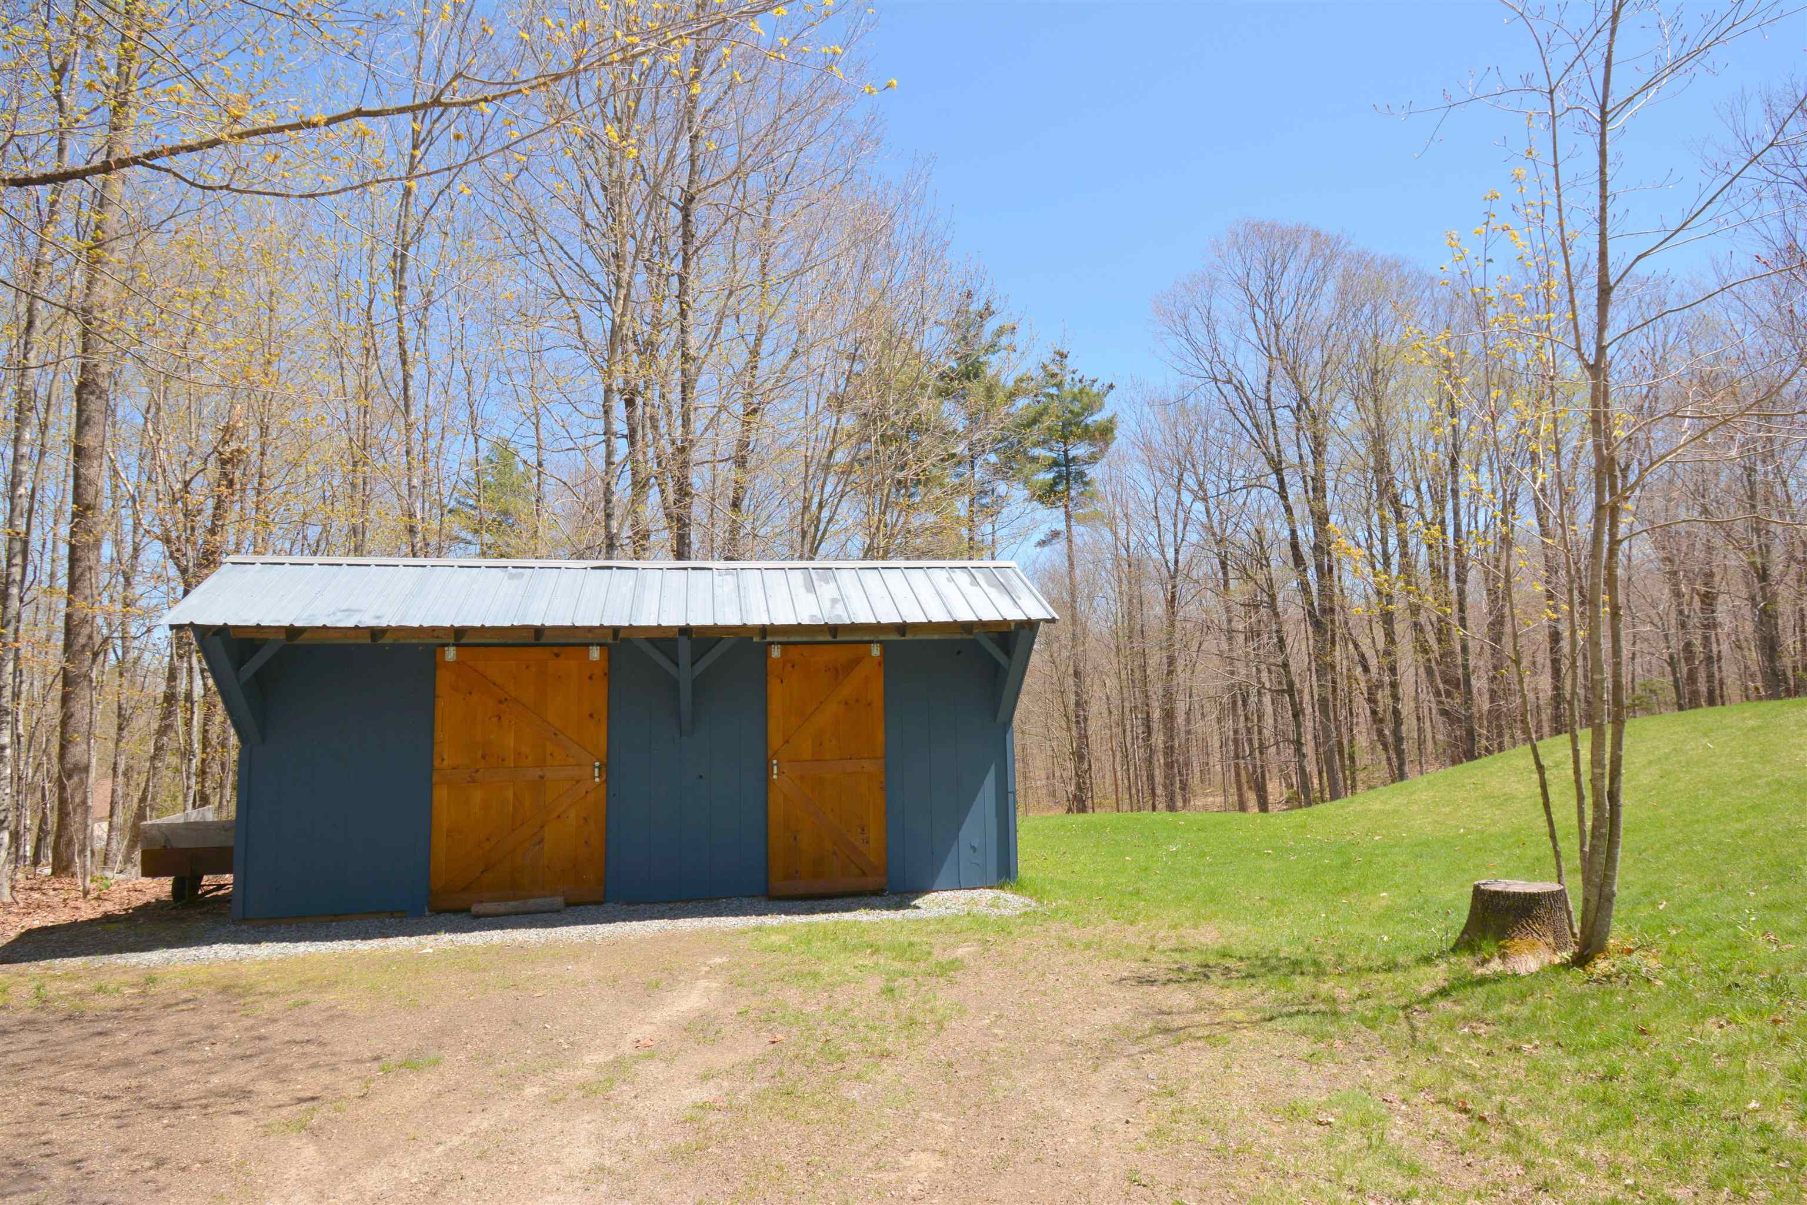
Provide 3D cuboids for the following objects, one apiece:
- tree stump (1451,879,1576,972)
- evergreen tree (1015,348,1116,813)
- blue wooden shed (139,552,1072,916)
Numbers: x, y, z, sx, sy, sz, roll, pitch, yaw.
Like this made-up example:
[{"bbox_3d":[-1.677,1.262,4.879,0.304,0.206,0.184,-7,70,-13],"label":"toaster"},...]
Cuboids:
[{"bbox_3d":[3.678,1.908,5.768,0.680,0.410,0.680,-1,-5,0],"label":"tree stump"},{"bbox_3d":[3.807,-0.463,22.978,2.400,10.900,2.400,-1,-5,0],"label":"evergreen tree"},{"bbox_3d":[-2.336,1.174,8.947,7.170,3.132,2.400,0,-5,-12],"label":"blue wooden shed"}]

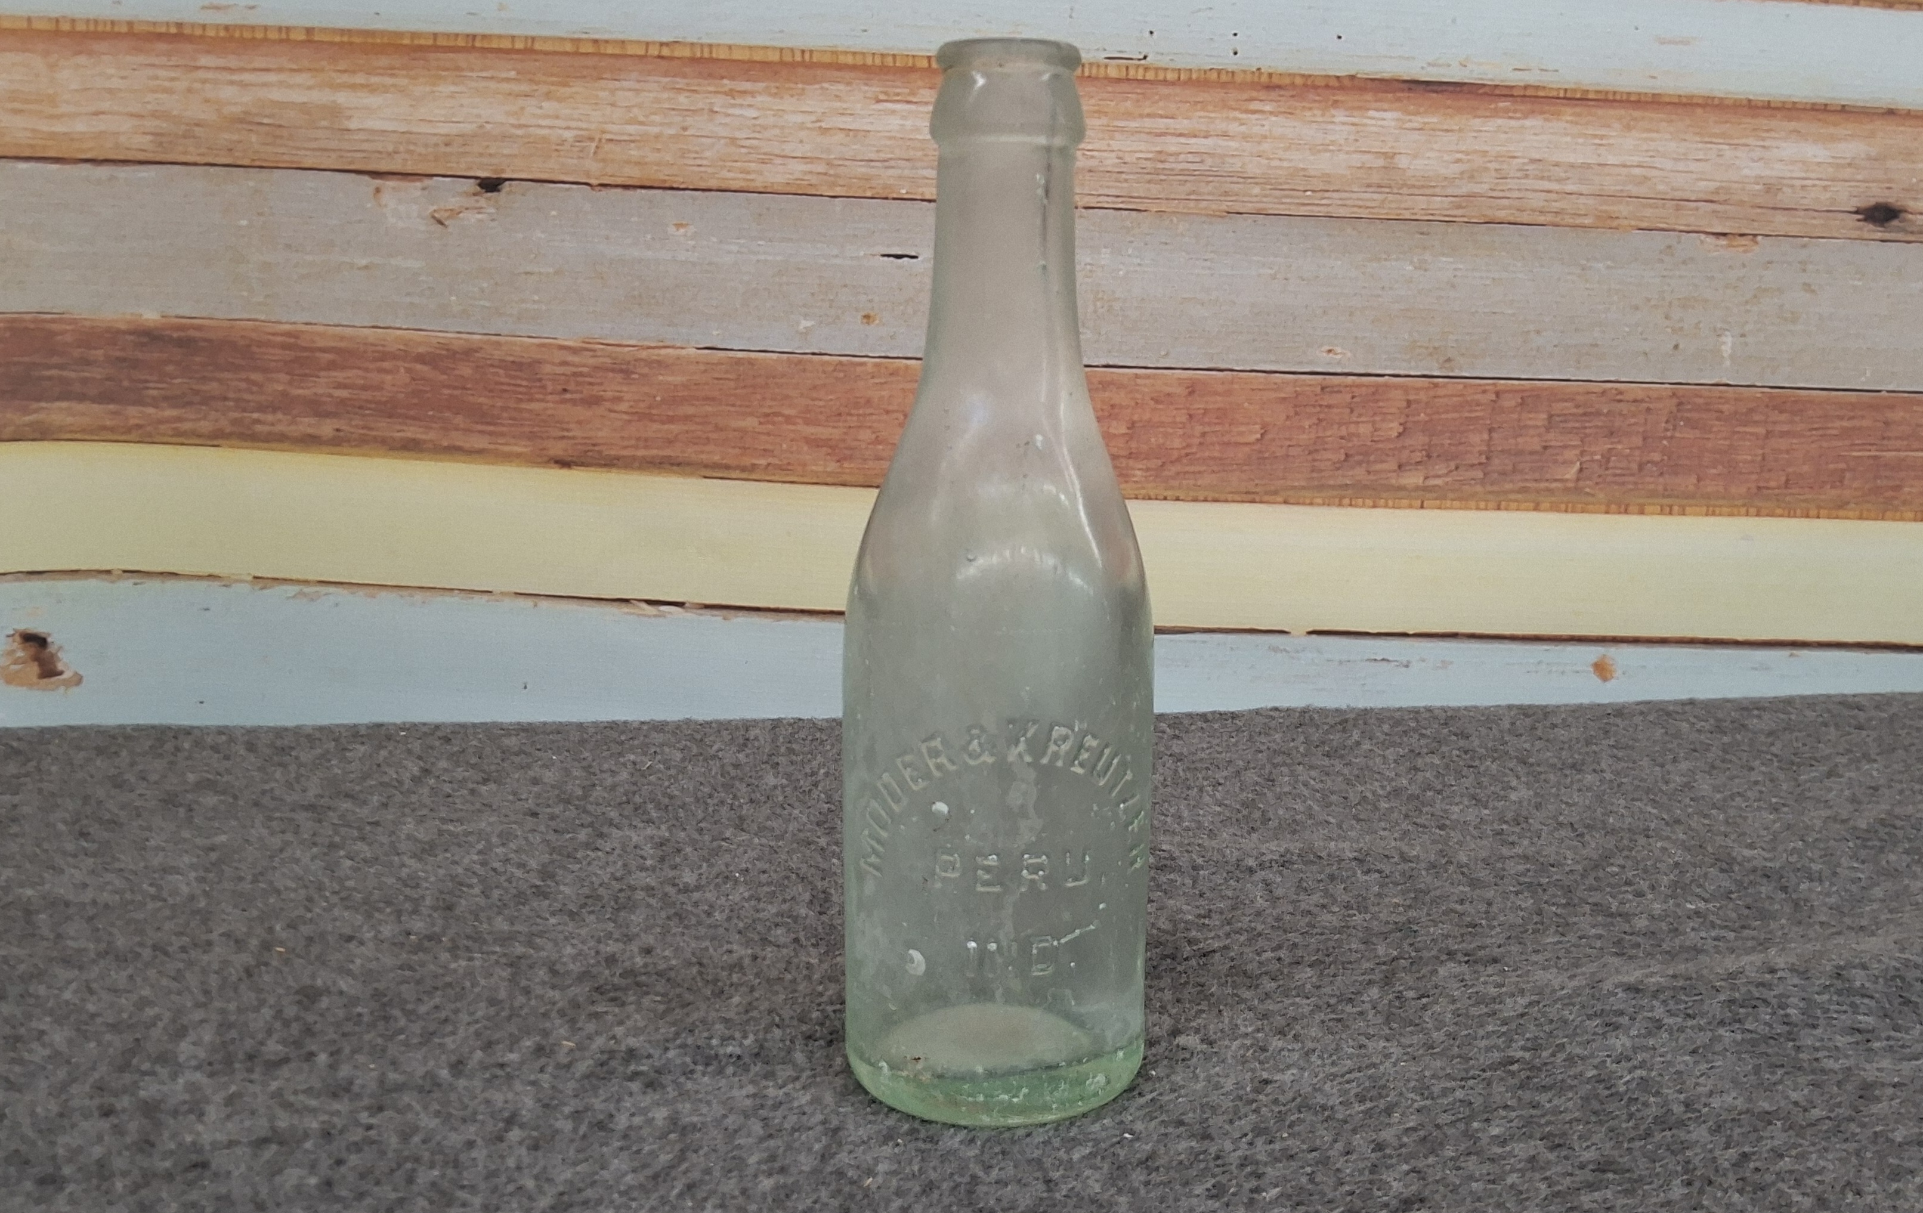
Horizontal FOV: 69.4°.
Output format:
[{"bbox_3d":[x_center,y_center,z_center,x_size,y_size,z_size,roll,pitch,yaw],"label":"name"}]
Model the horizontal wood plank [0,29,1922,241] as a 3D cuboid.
[{"bbox_3d":[0.000,-0.195,0.575,0.820,0.052,0.015,2,9,-1],"label":"horizontal wood plank"}]

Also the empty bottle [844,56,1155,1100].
[{"bbox_3d":[0.008,-0.004,0.269,0.060,0.197,0.060,1,9,2],"label":"empty bottle"}]

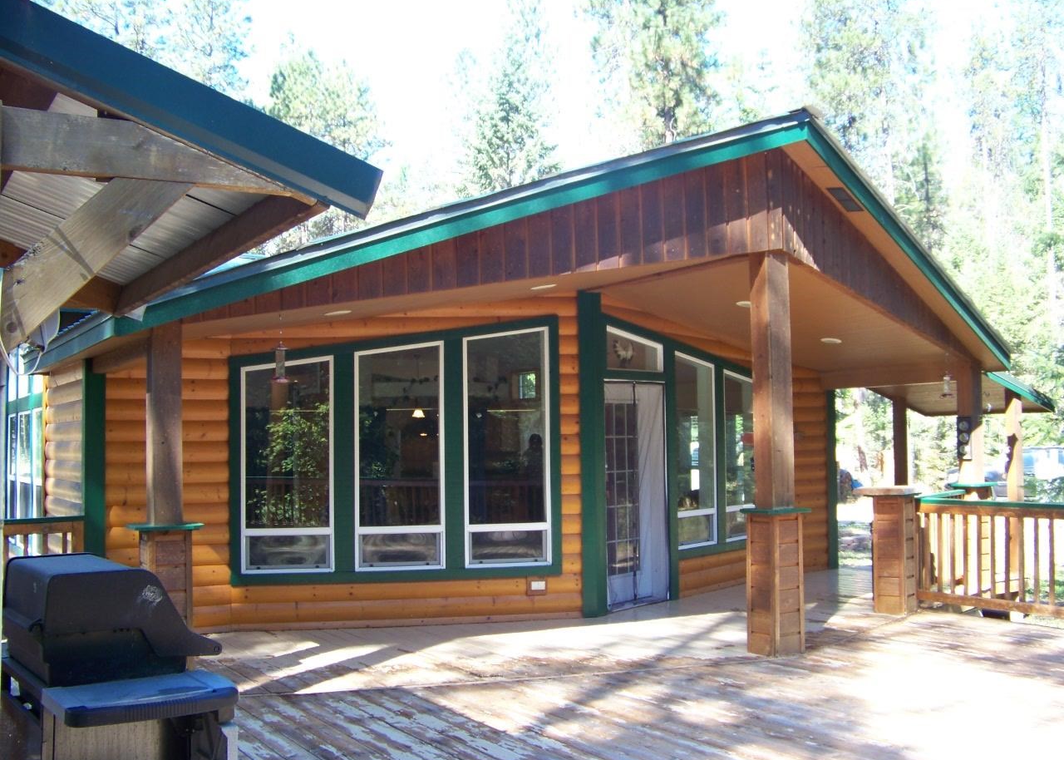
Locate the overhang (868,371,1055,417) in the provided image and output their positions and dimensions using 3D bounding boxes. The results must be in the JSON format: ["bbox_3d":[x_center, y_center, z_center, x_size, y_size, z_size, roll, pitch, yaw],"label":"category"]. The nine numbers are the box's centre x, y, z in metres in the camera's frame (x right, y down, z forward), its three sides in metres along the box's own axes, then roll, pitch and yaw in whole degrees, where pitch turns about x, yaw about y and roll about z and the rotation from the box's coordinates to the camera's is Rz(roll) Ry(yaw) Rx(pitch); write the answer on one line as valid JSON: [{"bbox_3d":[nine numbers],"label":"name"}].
[{"bbox_3d":[5.111,0.121,13.685,1.500,0.620,2.120,1,-4,-28],"label":"overhang"}]

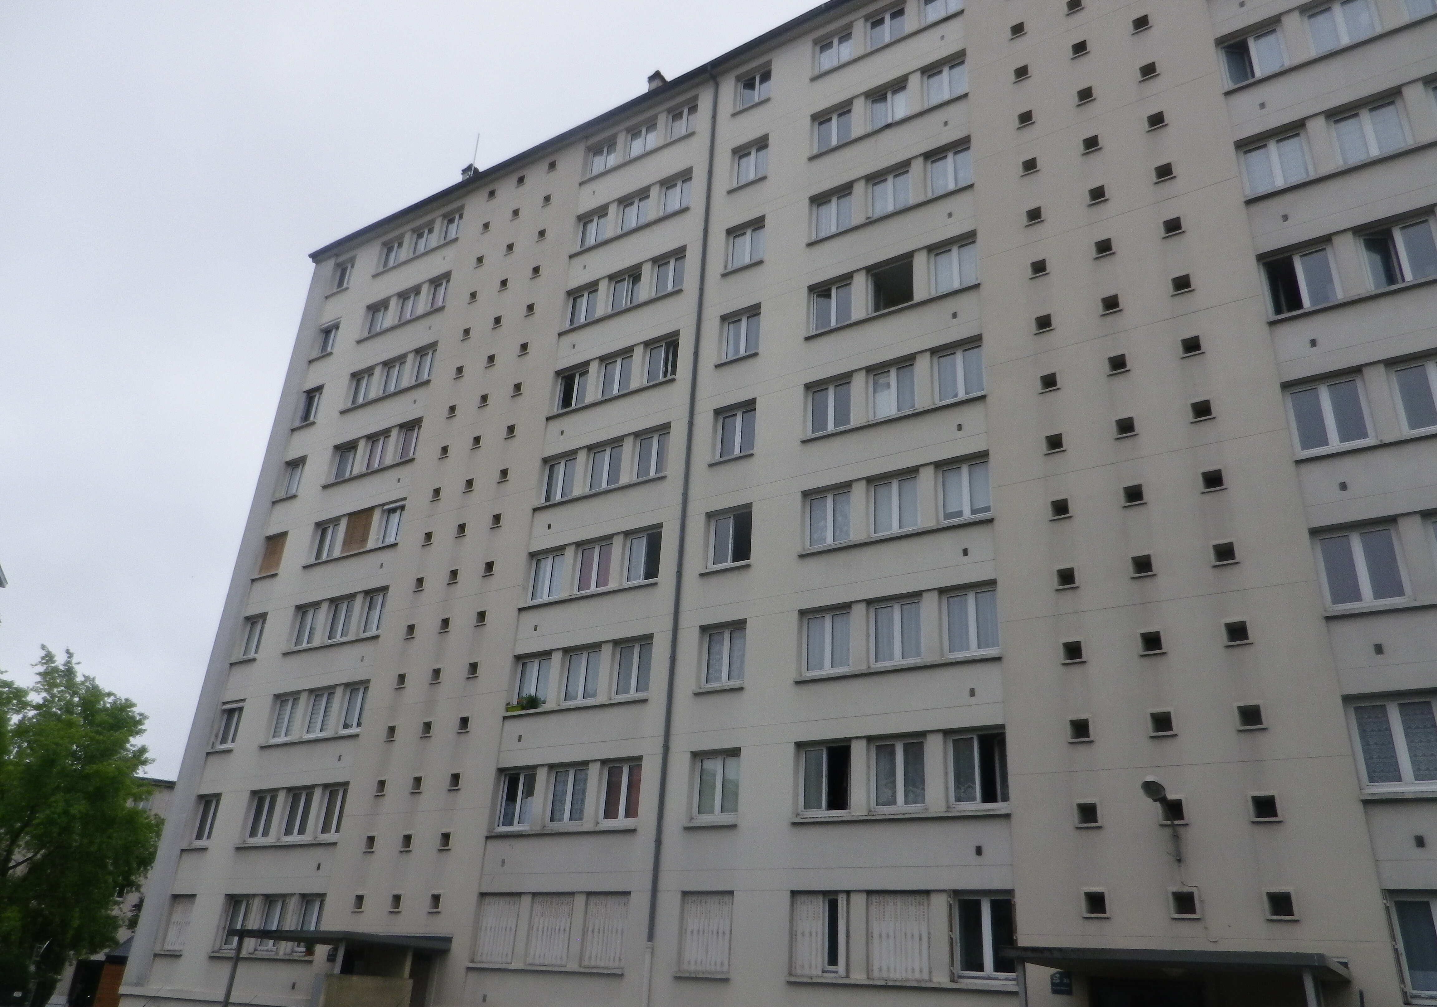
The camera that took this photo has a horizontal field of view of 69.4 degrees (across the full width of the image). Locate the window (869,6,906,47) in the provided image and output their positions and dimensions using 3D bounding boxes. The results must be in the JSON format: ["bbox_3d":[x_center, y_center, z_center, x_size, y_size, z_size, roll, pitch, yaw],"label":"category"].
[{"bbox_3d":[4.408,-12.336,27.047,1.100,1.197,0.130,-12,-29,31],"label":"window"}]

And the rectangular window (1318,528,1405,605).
[{"bbox_3d":[9.896,1.016,15.935,1.130,1.320,0.120,-13,-30,31],"label":"rectangular window"}]

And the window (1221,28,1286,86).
[{"bbox_3d":[10.703,-8.918,20.830,1.070,1.197,0.130,-12,-29,31],"label":"window"}]

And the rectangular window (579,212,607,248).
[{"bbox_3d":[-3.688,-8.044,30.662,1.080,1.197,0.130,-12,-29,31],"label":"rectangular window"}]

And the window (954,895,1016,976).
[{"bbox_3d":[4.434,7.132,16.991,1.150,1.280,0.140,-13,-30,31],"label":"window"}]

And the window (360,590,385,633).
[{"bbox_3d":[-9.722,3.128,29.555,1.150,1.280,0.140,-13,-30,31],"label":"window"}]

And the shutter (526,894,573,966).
[{"bbox_3d":[-3.499,8.919,21.765,1.170,1.360,0.090,-13,-30,31],"label":"shutter"}]

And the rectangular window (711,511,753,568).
[{"bbox_3d":[0.307,0.788,23.547,1.130,1.240,0.120,-13,-29,31],"label":"rectangular window"}]

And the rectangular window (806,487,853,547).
[{"bbox_3d":[2.359,0.328,21.945,1.108,1.289,0.140,-13,-30,31],"label":"rectangular window"}]

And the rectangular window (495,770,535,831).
[{"bbox_3d":[-4.504,6.718,23.638,1.224,1.251,0.120,-13,-30,31],"label":"rectangular window"}]

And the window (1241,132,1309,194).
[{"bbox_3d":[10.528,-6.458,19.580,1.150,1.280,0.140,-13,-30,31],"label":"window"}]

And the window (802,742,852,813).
[{"bbox_3d":[2.049,5.229,19.604,1.108,1.289,0.140,-13,-30,31],"label":"window"}]

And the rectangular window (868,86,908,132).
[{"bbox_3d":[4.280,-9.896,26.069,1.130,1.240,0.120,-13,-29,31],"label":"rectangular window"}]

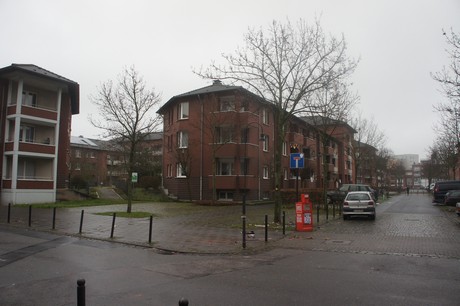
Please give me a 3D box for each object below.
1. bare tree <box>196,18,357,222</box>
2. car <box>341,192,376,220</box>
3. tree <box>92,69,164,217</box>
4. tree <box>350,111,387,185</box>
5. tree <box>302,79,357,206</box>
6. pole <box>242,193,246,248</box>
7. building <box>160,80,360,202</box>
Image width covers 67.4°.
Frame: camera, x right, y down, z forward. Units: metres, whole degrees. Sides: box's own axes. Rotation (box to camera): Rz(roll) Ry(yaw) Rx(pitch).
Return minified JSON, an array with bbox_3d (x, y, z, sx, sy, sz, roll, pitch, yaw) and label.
[{"bbox_3d":[2.269,-1.753,17.074,7.000,10.241,7.000,0,-5,0],"label":"bare tree"},{"bbox_3d":[7.770,3.046,20.296,1.640,1.500,3.700,-3,-6,28],"label":"car"},{"bbox_3d":[-6.287,-0.933,21.673,4.000,9.273,4.000,0,-5,0],"label":"tree"},{"bbox_3d":[15.814,0.270,40.505,4.600,10.700,4.600,0,-5,0],"label":"tree"},{"bbox_3d":[7.680,-0.739,26.978,4.500,10.117,4.500,0,-5,0],"label":"tree"},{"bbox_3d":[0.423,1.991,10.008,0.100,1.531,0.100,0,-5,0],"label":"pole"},{"bbox_3d":[7.577,-0.194,53.090,13.000,13.500,46.500,-3,-6,28],"label":"building"}]

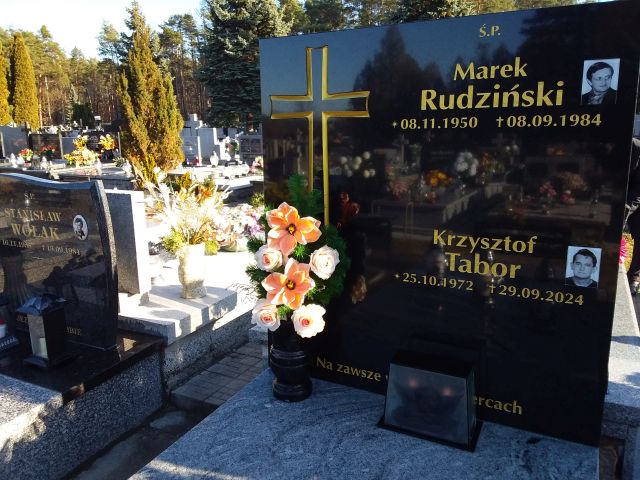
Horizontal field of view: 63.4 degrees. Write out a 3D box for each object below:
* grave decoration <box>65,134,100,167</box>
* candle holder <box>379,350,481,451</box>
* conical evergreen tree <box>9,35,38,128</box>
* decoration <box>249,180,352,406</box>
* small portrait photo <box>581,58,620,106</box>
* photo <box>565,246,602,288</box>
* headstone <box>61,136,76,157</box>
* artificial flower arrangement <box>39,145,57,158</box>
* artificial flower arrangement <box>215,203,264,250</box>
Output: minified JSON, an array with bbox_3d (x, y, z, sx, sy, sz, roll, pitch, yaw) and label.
[{"bbox_3d":[-5.759,-2.173,12.500,0.800,0.760,0.550,5,12,27],"label":"grave decoration"},{"bbox_3d":[0.362,0.496,1.669,0.309,0.214,0.185,5,12,27],"label":"candle holder"},{"bbox_3d":[-12.557,-6.056,22.000,1.150,5.400,1.150,-6,13,-28],"label":"conical evergreen tree"},{"bbox_3d":[-0.063,0.180,1.819,0.345,0.782,0.260,2,11,10],"label":"decoration"},{"bbox_3d":[0.758,-0.427,1.399,0.085,0.117,0.008,5,12,27],"label":"small portrait photo"},{"bbox_3d":[0.761,0.079,1.498,0.085,0.115,0.008,5,12,27],"label":"photo"},{"bbox_3d":[-6.480,-2.399,13.500,0.750,0.580,0.130,5,12,27],"label":"headstone"},{"bbox_3d":[-6.843,-2.222,13.000,0.450,0.360,0.320,5,12,27],"label":"artificial flower arrangement"},{"bbox_3d":[-0.798,-0.136,5.200,0.500,0.460,0.420,5,12,27],"label":"artificial flower arrangement"}]

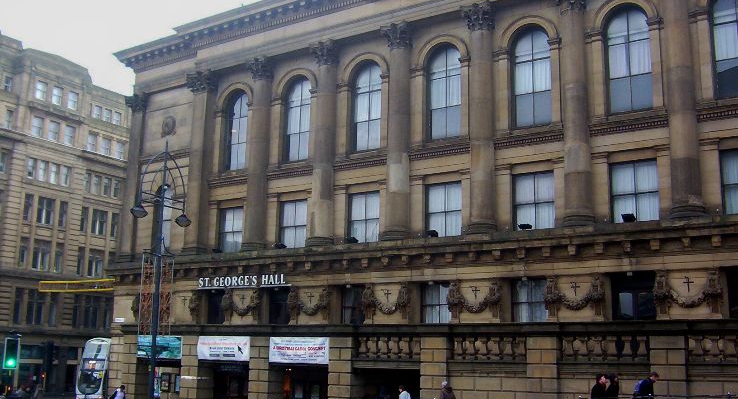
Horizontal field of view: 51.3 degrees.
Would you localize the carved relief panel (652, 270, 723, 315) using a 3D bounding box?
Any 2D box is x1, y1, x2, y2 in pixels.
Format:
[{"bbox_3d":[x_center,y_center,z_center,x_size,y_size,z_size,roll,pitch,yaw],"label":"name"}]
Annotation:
[{"bbox_3d":[10.715,3.158,25.792,2.200,1.550,0.400,-6,-14,31],"label":"carved relief panel"}]

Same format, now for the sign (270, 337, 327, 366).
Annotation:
[{"bbox_3d":[-2.717,5.841,29.739,2.820,1.000,0.050,-6,-14,31],"label":"sign"}]

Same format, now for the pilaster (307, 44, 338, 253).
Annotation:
[{"bbox_3d":[-2.176,-2.656,35.868,1.220,9.700,1.000,-6,-14,32],"label":"pilaster"}]

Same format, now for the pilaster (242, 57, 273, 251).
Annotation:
[{"bbox_3d":[-5.477,-2.211,38.106,1.200,9.500,1.200,1,-12,0],"label":"pilaster"}]

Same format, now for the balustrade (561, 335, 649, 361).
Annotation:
[{"bbox_3d":[7.357,4.683,24.072,2.750,0.800,0.280,-6,-14,31],"label":"balustrade"}]

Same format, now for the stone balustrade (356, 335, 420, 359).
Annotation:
[{"bbox_3d":[0.821,5.516,28.670,2.900,0.920,0.350,-6,-14,31],"label":"stone balustrade"}]

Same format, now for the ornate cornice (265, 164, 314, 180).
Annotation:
[{"bbox_3d":[-3.597,-1.282,36.811,2.950,0.480,0.400,-6,-14,31],"label":"ornate cornice"}]

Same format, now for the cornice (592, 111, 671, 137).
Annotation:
[{"bbox_3d":[9.593,-2.762,28.377,2.800,0.470,0.450,-6,-14,32],"label":"cornice"}]

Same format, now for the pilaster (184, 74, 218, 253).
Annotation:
[{"bbox_3d":[-9.067,-1.899,40.907,1.200,10.000,1.120,-6,-14,31],"label":"pilaster"}]

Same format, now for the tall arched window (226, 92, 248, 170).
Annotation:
[{"bbox_3d":[-6.839,-3.658,40.925,1.760,4.450,0.350,-6,-14,31],"label":"tall arched window"}]

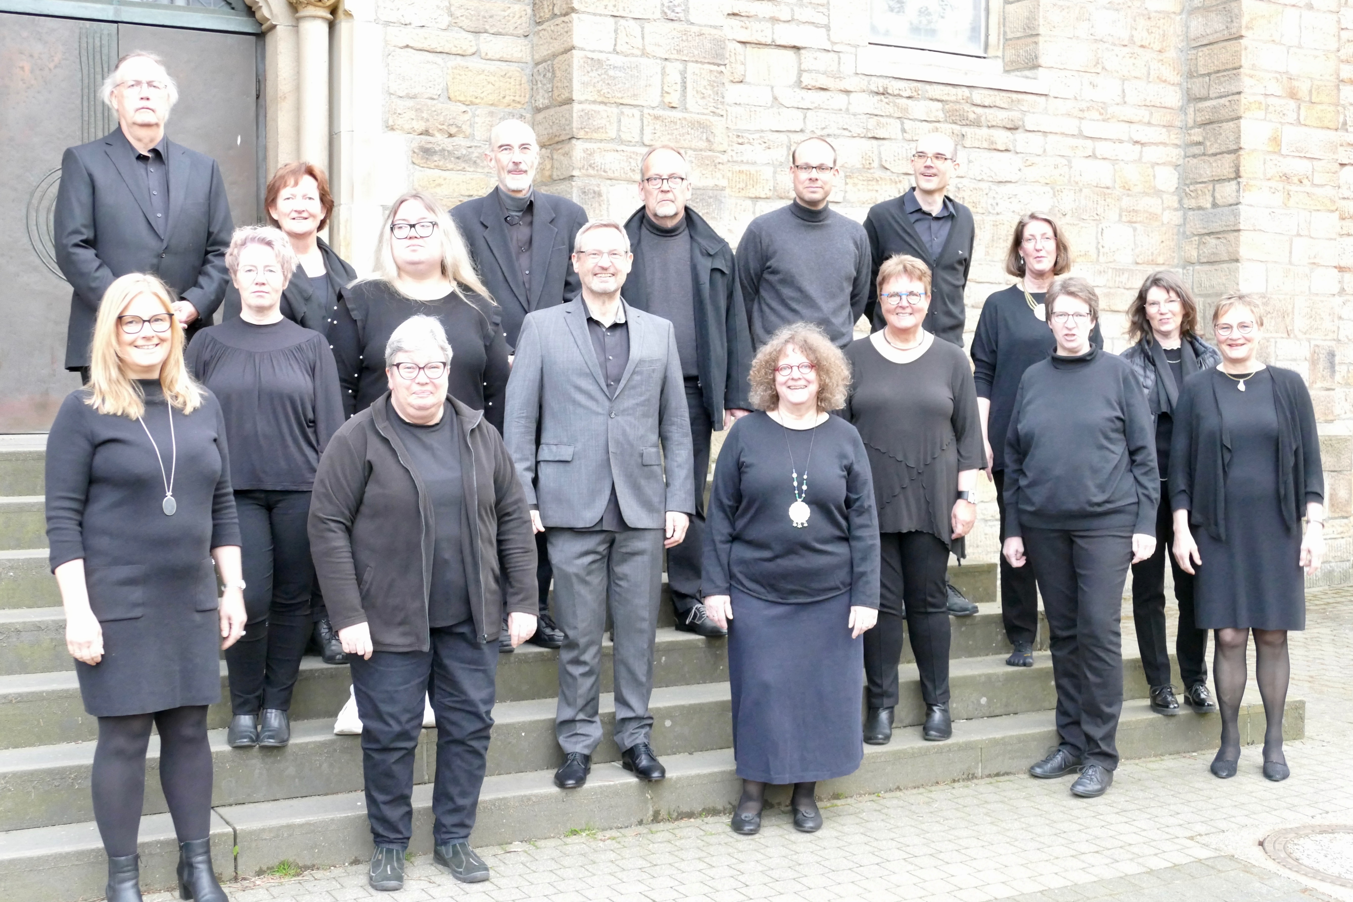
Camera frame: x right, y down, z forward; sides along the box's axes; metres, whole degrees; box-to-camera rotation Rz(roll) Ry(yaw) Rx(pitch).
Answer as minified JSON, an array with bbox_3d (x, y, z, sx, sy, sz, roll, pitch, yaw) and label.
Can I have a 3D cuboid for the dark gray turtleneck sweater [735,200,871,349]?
[{"bbox_3d":[0.483,-0.650,6.560,0.530,0.660,0.310,0,2,-8],"label":"dark gray turtleneck sweater"}]

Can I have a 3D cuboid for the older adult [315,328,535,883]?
[{"bbox_3d":[-0.719,0.414,4.910,0.600,1.580,0.370,-1,2,-19],"label":"older adult"}]

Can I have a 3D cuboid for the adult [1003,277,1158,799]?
[{"bbox_3d":[1.384,0.271,5.917,0.530,1.723,0.400,1,2,22],"label":"adult"}]

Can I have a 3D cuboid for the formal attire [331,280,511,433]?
[{"bbox_3d":[-0.807,-0.204,5.440,0.540,0.668,0.360,0,2,-10],"label":"formal attire"}]

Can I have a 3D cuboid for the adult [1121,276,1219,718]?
[{"bbox_3d":[1.888,0.162,6.620,0.460,1.670,0.300,0,2,9],"label":"adult"}]

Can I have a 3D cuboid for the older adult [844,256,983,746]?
[{"bbox_3d":[0.812,0.155,6.078,0.520,1.679,0.360,0,2,8],"label":"older adult"}]

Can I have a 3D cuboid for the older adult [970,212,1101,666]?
[{"bbox_3d":[1.395,-0.041,6.720,0.500,1.720,0.310,0,2,6],"label":"older adult"}]

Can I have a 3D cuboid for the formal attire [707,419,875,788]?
[{"bbox_3d":[0.358,0.463,5.398,0.540,1.157,0.380,0,2,0],"label":"formal attire"}]

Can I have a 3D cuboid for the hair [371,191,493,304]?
[{"bbox_3d":[-0.776,-0.641,5.460,0.360,0.370,0.260,-1,2,-12],"label":"hair"}]

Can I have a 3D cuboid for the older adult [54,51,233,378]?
[{"bbox_3d":[-1.742,-0.391,5.648,0.560,1.810,0.400,-1,2,-32],"label":"older adult"}]

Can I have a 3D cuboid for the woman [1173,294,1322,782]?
[{"bbox_3d":[1.992,0.300,6.060,0.520,1.680,0.310,0,2,15],"label":"woman"}]

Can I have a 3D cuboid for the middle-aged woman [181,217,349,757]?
[{"bbox_3d":[-1.234,0.097,5.157,0.480,1.532,0.340,-1,2,-13],"label":"middle-aged woman"}]

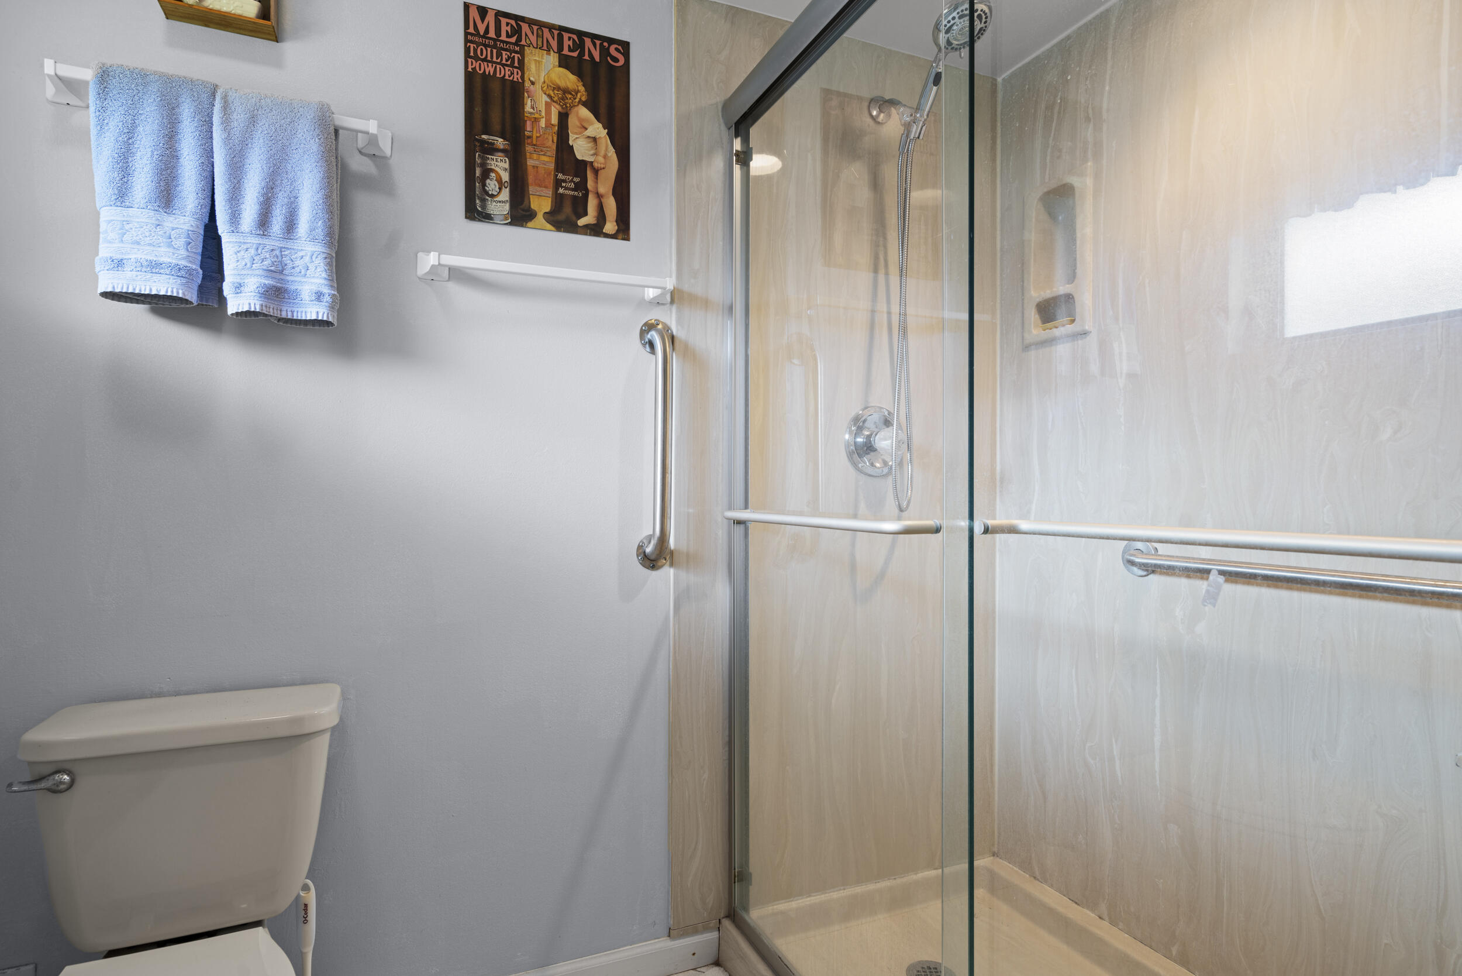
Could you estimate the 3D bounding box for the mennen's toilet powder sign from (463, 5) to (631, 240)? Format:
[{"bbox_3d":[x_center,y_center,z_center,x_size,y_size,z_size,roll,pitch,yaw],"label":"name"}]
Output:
[{"bbox_3d":[-0.361,-0.723,1.464,0.325,0.415,0.006,0,0,-23],"label":"mennen's toilet powder sign"}]

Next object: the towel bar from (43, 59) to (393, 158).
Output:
[{"bbox_3d":[-0.842,-0.635,1.221,0.499,0.054,0.075,0,0,-23],"label":"towel bar"}]

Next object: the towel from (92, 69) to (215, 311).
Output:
[{"bbox_3d":[-0.911,-0.476,1.165,0.157,0.372,0.085,0,0,-23],"label":"towel"}]

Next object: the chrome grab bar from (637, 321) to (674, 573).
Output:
[{"bbox_3d":[-0.146,-0.091,1.521,0.078,0.535,0.078,0,0,-23],"label":"chrome grab bar"}]

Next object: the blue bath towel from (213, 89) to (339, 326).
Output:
[{"bbox_3d":[-0.759,-0.468,1.230,0.175,0.391,0.085,0,0,-23],"label":"blue bath towel"}]

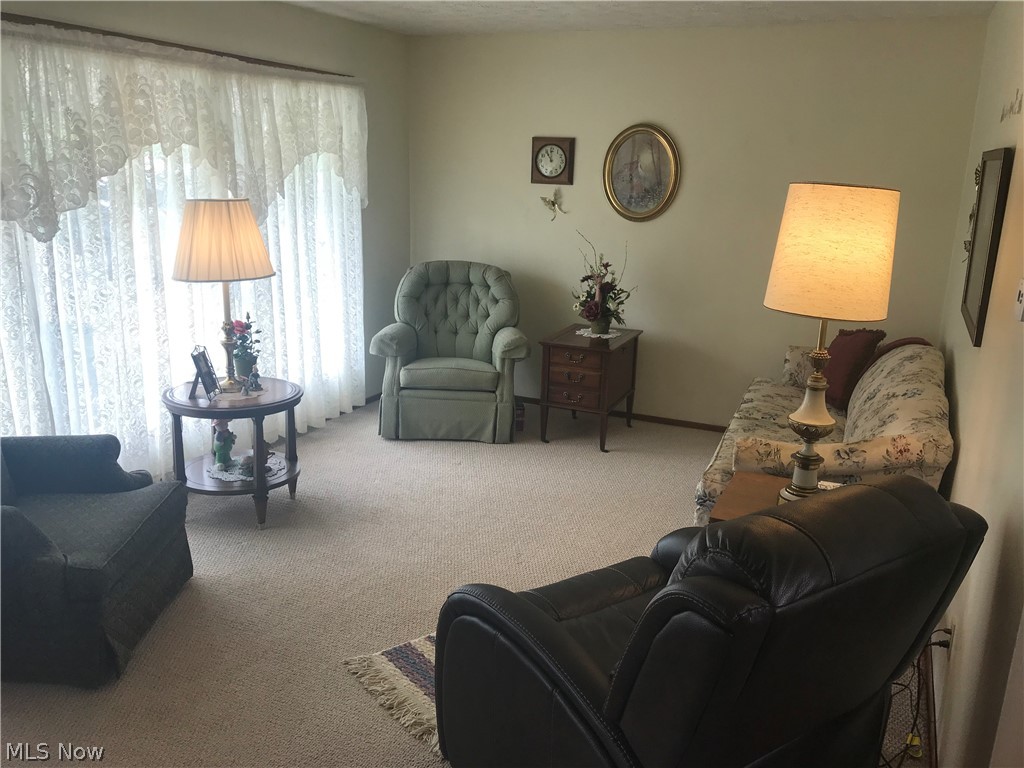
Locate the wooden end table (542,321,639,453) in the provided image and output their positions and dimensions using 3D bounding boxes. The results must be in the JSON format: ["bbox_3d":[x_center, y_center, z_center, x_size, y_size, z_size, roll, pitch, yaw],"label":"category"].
[{"bbox_3d":[0.486,0.010,5.161,0.447,0.625,0.632,8,17,23],"label":"wooden end table"}]

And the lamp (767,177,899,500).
[{"bbox_3d":[0.983,-0.099,2.638,0.365,1.040,0.365,8,17,23],"label":"lamp"}]

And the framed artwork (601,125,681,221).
[{"bbox_3d":[0.799,-1.301,5.130,0.495,0.595,0.040,8,17,23],"label":"framed artwork"}]

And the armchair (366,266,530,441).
[{"bbox_3d":[-0.362,-0.251,5.298,0.930,1.010,0.880,2,15,2],"label":"armchair"}]

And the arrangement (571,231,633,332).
[{"bbox_3d":[0.569,-0.619,5.107,0.370,0.620,0.320,8,17,23],"label":"arrangement"}]

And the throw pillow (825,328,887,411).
[{"bbox_3d":[1.754,-0.076,4.261,0.160,0.420,0.400,12,10,-24],"label":"throw pillow"}]

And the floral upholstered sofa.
[{"bbox_3d":[1.508,0.207,3.974,0.910,0.920,2.020,8,17,23],"label":"floral upholstered sofa"}]

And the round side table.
[{"bbox_3d":[-1.285,0.325,3.870,0.600,0.595,0.600,-4,16,-19],"label":"round side table"}]

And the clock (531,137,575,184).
[{"bbox_3d":[0.264,-1.435,5.337,0.290,0.285,0.055,8,17,23],"label":"clock"}]

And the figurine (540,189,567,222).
[{"bbox_3d":[0.266,-1.158,5.384,0.170,0.200,0.090,8,17,23],"label":"figurine"}]

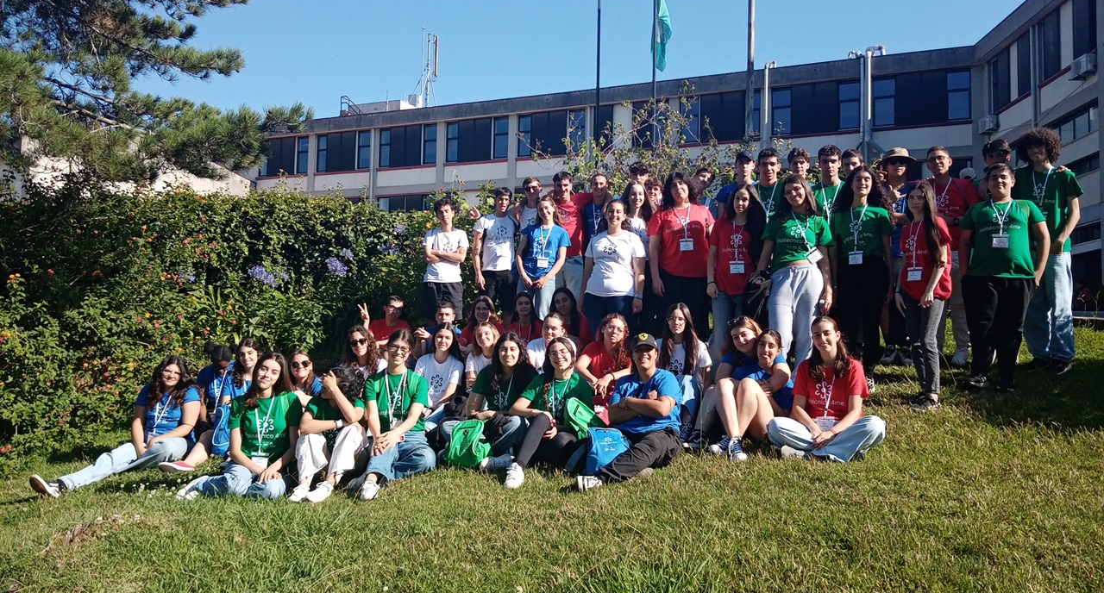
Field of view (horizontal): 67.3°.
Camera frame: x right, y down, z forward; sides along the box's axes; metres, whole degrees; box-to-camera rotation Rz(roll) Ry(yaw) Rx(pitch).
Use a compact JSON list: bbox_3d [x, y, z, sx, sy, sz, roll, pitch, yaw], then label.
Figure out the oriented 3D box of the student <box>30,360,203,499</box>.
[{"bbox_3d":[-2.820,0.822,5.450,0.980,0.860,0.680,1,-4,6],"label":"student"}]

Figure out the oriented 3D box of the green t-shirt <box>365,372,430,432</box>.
[{"bbox_3d":[-0.998,0.675,5.300,0.430,0.460,0.300,1,-4,-3],"label":"green t-shirt"}]

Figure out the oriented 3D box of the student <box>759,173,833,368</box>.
[{"bbox_3d":[1.815,-0.105,6.200,0.540,1.650,0.380,0,-4,16],"label":"student"}]

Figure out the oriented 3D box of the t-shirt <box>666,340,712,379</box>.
[{"bbox_3d":[0.919,0.572,5.950,0.460,0.530,0.280,1,-4,7],"label":"t-shirt"}]

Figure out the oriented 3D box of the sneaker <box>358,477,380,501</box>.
[{"bbox_3d":[-1.069,1.122,4.850,0.100,0.110,0.250,2,0,-6],"label":"sneaker"}]

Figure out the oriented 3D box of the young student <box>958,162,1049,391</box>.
[{"bbox_3d":[3.376,-0.164,6.200,0.640,1.690,0.380,-1,-5,25],"label":"young student"}]

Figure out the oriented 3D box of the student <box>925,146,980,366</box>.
[{"bbox_3d":[3.151,-0.353,6.650,0.550,1.750,0.360,-1,-5,25],"label":"student"}]

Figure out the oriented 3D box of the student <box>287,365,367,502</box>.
[{"bbox_3d":[-1.371,0.836,5.100,0.470,0.780,0.700,1,-4,-3],"label":"student"}]

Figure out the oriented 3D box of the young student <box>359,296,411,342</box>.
[{"bbox_3d":[-1.414,0.462,7.100,0.560,0.960,0.750,2,-4,-13],"label":"young student"}]

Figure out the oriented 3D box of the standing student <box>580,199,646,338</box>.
[{"bbox_3d":[0.509,0.004,6.850,0.530,1.630,0.340,1,-4,8],"label":"standing student"}]

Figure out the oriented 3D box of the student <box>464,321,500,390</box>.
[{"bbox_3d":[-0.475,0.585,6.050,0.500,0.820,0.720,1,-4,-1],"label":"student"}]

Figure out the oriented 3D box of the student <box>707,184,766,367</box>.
[{"bbox_3d":[1.481,-0.112,6.700,0.480,1.630,0.340,0,-4,19],"label":"student"}]

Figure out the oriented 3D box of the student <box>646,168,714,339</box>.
[{"bbox_3d":[1.034,-0.194,6.650,0.540,1.640,0.360,1,-4,9],"label":"student"}]

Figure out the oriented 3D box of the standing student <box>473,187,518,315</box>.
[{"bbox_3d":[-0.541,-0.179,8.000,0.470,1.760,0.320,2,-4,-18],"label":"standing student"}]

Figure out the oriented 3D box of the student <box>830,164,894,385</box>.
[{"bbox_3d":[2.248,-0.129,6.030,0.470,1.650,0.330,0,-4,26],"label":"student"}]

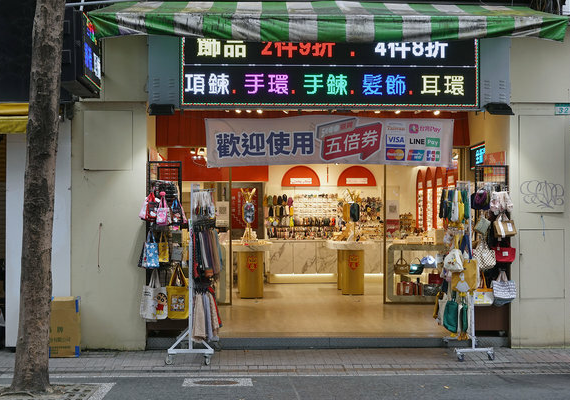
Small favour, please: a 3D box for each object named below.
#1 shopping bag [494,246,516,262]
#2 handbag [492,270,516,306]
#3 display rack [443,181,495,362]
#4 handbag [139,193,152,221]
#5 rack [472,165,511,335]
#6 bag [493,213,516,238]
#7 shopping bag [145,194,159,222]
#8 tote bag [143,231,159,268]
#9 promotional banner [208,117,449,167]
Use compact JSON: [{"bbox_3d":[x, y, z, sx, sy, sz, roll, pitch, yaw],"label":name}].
[{"bbox_3d":[2.560,0.640,12.450,0.260,0.190,0.120,0,0,-6],"label":"shopping bag"},{"bbox_3d":[2.553,1.033,12.450,0.280,0.420,0.140,0,0,-8],"label":"handbag"},{"bbox_3d":[2.080,0.790,12.150,0.440,1.940,1.050,0,0,-2],"label":"display rack"},{"bbox_3d":[-1.615,0.081,12.350,0.150,0.320,0.080,0,0,8],"label":"handbag"},{"bbox_3d":[2.480,0.610,12.870,0.450,2.040,0.500,0,0,-3],"label":"rack"},{"bbox_3d":[2.570,0.301,12.450,0.250,0.300,0.130,0,0,-12],"label":"bag"},{"bbox_3d":[-1.528,0.098,12.330,0.150,0.330,0.080,0,0,-12],"label":"shopping bag"},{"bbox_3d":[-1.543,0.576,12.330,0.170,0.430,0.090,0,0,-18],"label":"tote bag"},{"bbox_3d":[0.534,-0.688,12.720,2.970,0.590,0.050,0,0,-2],"label":"promotional banner"}]

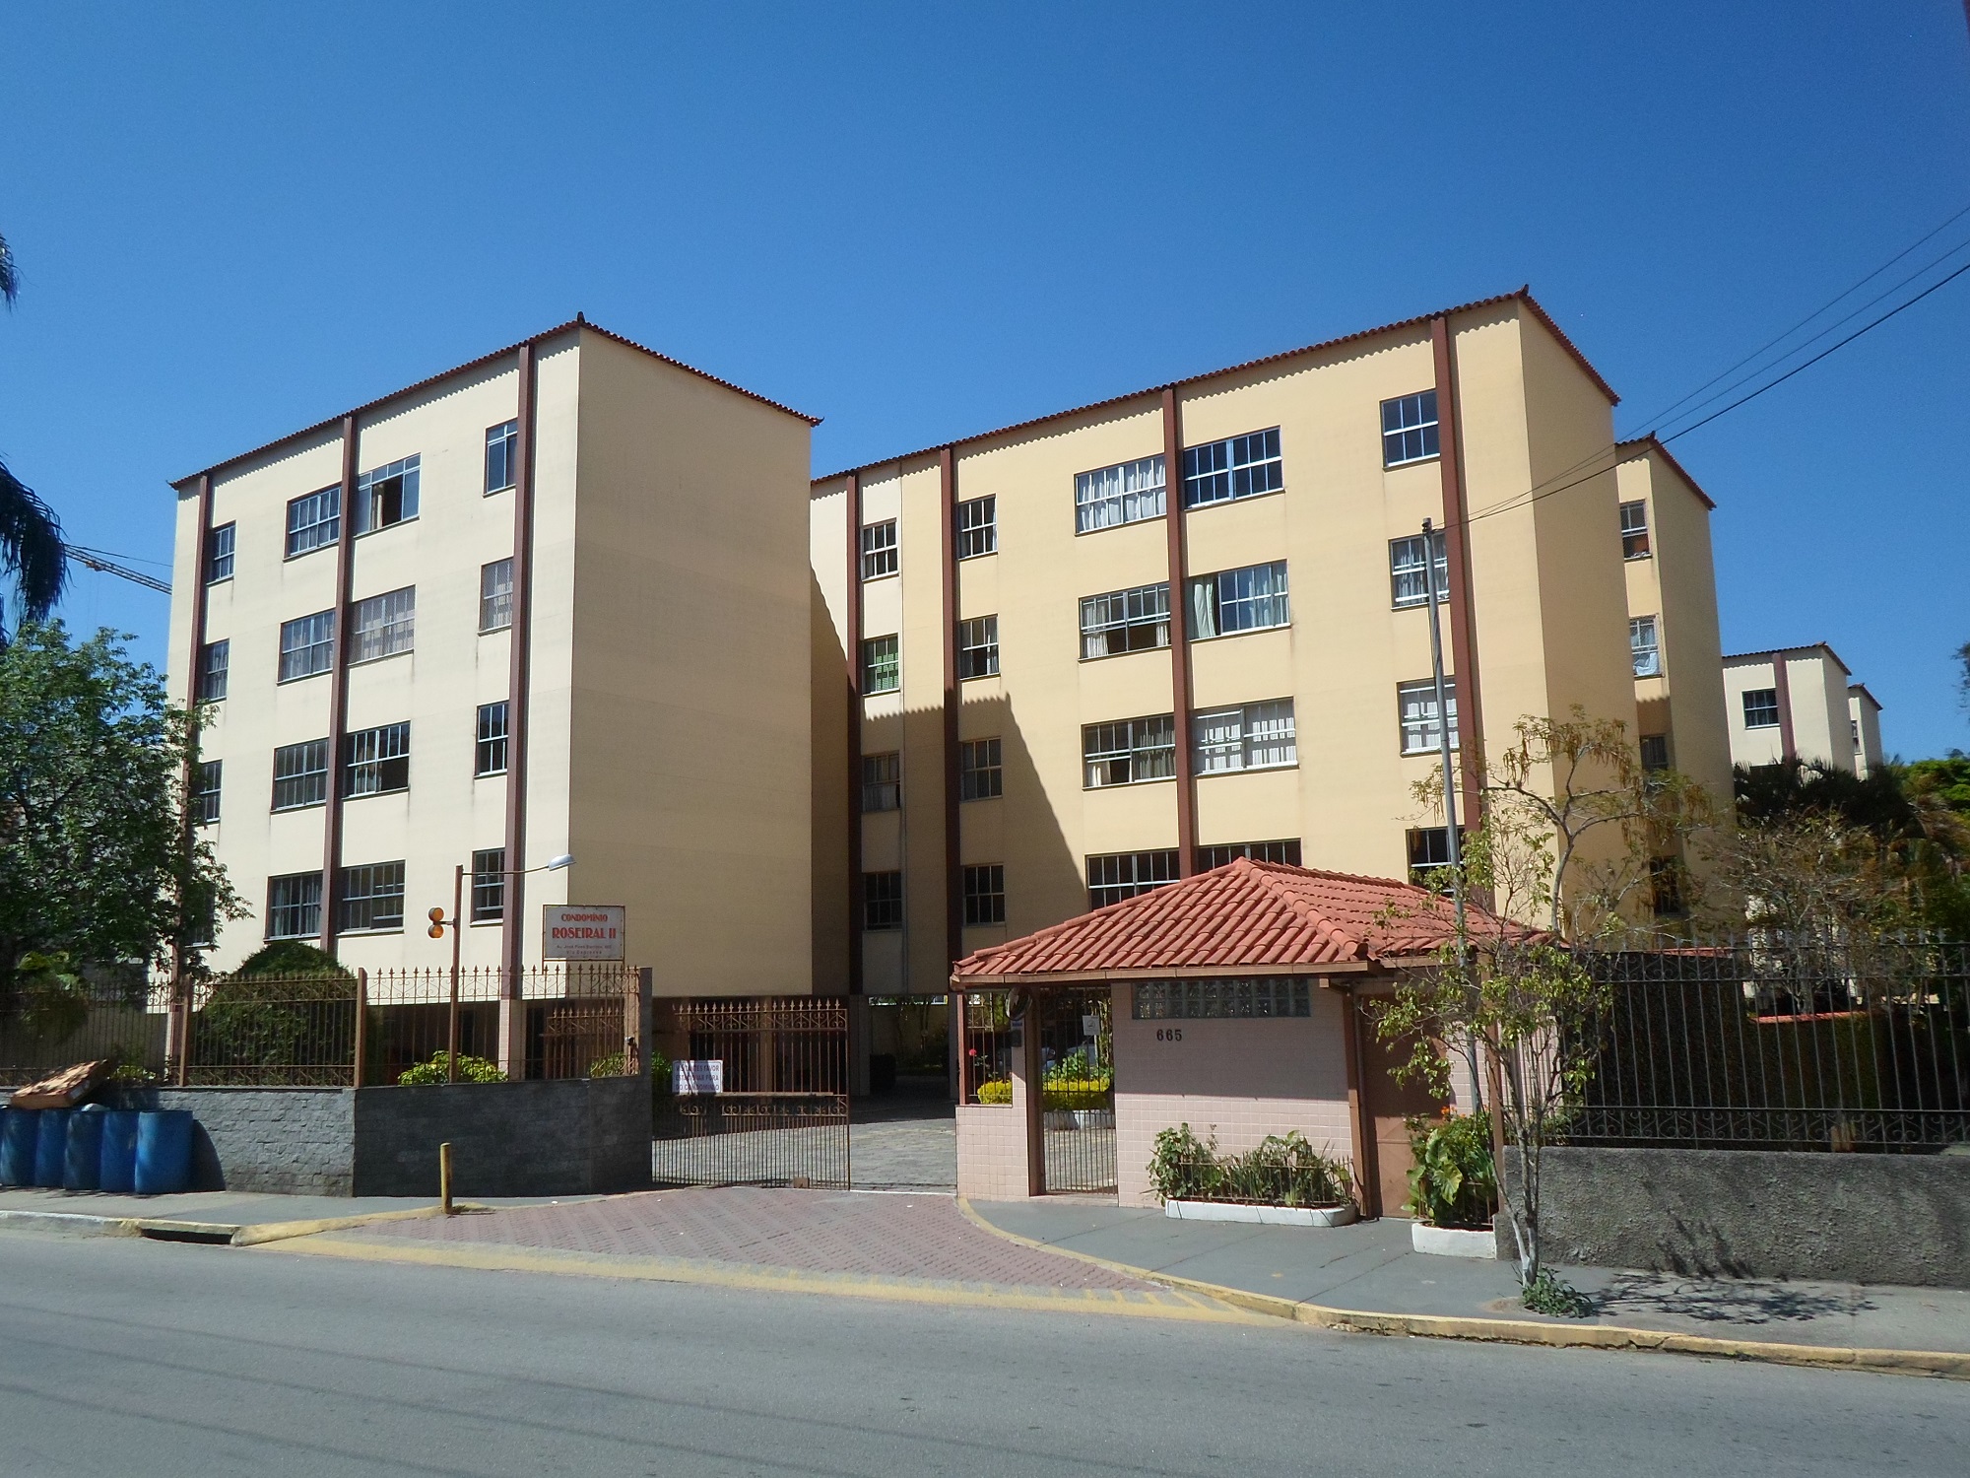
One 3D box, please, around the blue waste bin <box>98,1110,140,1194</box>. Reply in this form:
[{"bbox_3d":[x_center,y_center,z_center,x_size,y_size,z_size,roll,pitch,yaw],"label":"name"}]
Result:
[{"bbox_3d":[-10.424,5.037,18.771,0.620,0.940,0.620,-6,-11,28],"label":"blue waste bin"}]

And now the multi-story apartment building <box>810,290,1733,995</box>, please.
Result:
[{"bbox_3d":[8.227,0.865,36.830,14.984,14.294,15.957,-8,-11,34],"label":"multi-story apartment building"}]

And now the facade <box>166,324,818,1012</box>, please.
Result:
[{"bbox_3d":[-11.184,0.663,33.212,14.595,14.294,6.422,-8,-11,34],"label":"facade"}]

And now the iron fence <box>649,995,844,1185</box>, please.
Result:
[{"bbox_3d":[-2.803,4.159,18.000,2.782,2.117,0.080,-5,-10,24],"label":"iron fence"}]

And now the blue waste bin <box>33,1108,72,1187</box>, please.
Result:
[{"bbox_3d":[-11.570,5.159,19.373,0.620,0.940,0.620,-6,-11,28],"label":"blue waste bin"}]

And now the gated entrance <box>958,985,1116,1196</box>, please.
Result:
[{"bbox_3d":[0.562,3.822,16.749,2.008,2.200,0.150,-7,-11,33],"label":"gated entrance"}]

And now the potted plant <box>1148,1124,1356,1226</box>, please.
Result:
[{"bbox_3d":[2.565,4.165,14.832,1.950,0.850,0.570,-7,-11,32],"label":"potted plant"}]

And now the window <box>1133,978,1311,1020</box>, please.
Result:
[{"bbox_3d":[2.402,2.642,15.662,1.958,0.420,0.100,-7,-11,33],"label":"window"}]

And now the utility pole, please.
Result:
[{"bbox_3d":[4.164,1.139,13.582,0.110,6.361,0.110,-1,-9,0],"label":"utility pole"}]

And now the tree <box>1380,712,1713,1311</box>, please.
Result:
[{"bbox_3d":[3.950,1.898,11.303,2.250,4.130,2.000,-1,-9,0],"label":"tree"}]

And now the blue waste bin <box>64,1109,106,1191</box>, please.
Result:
[{"bbox_3d":[-10.997,5.098,19.072,0.620,0.940,0.620,-6,-11,28],"label":"blue waste bin"}]

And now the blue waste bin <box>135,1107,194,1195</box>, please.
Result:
[{"bbox_3d":[-9.851,4.975,18.470,0.620,0.940,0.620,-6,-11,28],"label":"blue waste bin"}]

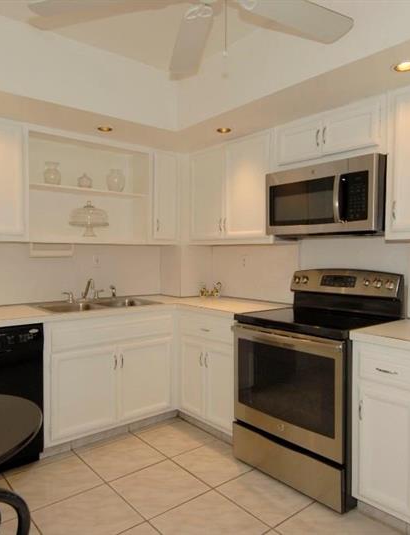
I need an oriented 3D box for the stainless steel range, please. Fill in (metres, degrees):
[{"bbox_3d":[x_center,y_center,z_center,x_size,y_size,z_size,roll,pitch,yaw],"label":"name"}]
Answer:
[{"bbox_3d":[0.677,0.612,2.424,0.715,1.190,0.757,-1,2,-40],"label":"stainless steel range"}]

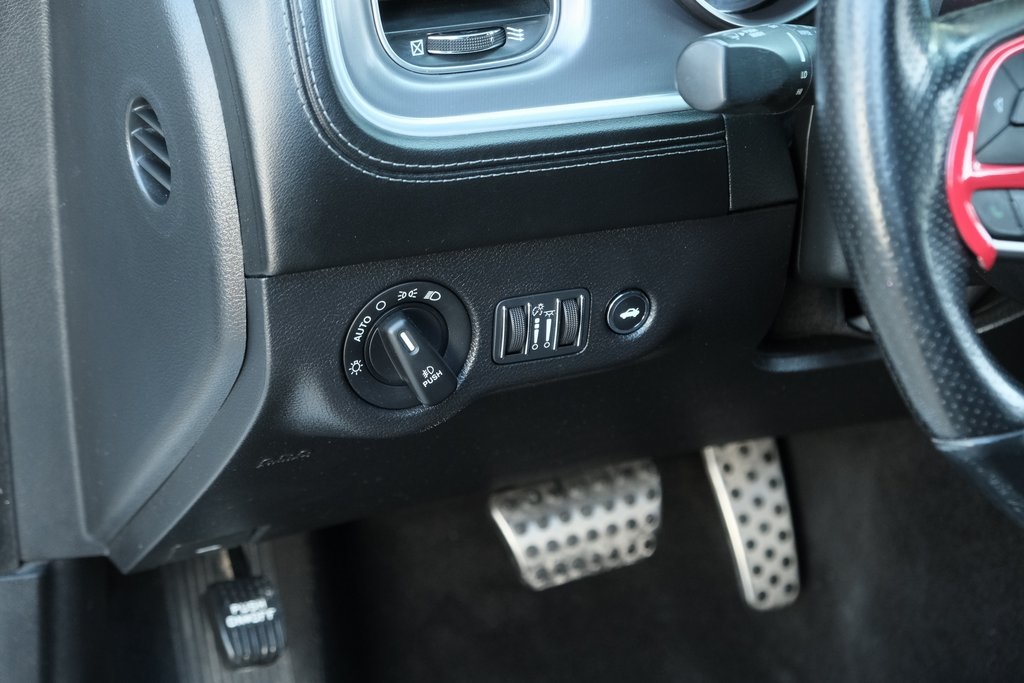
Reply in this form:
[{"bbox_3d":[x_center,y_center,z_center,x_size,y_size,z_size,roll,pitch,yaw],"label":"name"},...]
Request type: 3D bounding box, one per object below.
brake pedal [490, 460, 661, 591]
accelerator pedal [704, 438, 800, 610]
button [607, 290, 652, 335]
[{"bbox_3d":[0.043,0.126,1.296,0.122,0.070,0.028,-8,-8,-23],"label":"brake pedal"},{"bbox_3d":[0.169,0.120,1.342,0.051,0.138,0.020,-6,-13,-20],"label":"accelerator pedal"},{"bbox_3d":[0.058,-0.014,0.942,0.024,0.024,0.007,-7,26,-22],"label":"button"}]

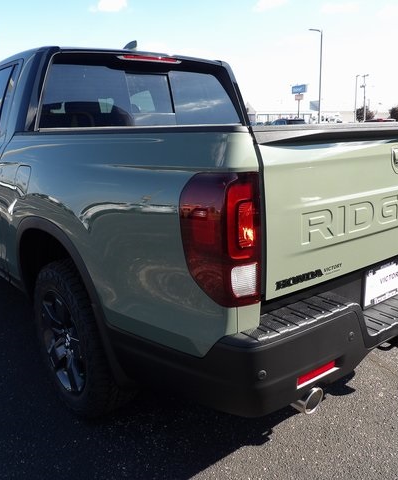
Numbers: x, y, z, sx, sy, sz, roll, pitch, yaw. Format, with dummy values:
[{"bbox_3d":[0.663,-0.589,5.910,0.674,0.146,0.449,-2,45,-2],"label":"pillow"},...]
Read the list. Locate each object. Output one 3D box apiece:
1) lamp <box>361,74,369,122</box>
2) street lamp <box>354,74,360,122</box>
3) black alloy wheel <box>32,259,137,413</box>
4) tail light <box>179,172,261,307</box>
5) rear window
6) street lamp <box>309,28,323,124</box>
[{"bbox_3d":[23.900,-19.026,63.425,1.000,8.500,0.400,2,14,10],"label":"lamp"},{"bbox_3d":[22.290,-18.684,62.346,0.800,8.400,0.350,6,15,24],"label":"street lamp"},{"bbox_3d":[-0.547,0.449,2.117,0.245,0.740,0.740,-12,18,-38],"label":"black alloy wheel"},{"bbox_3d":[0.064,0.002,1.219,0.175,0.365,0.195,-12,18,-38],"label":"tail light"},{"bbox_3d":[-0.301,-0.905,2.828,1.500,0.430,0.070,-12,5,-38],"label":"rear window"},{"bbox_3d":[8.285,-10.755,31.899,1.050,8.000,0.350,-6,15,-21],"label":"street lamp"}]

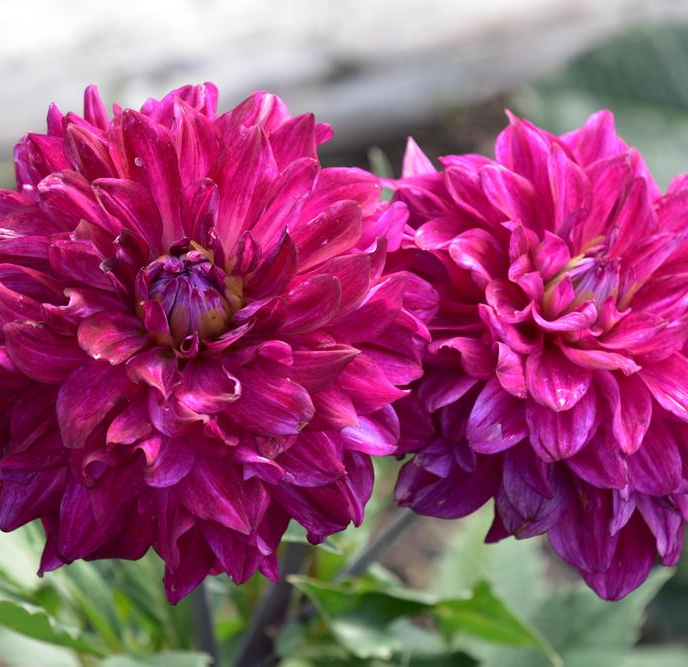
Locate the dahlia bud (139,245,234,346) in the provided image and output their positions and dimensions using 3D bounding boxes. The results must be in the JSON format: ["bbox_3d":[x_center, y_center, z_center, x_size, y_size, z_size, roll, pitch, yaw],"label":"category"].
[{"bbox_3d":[-0.045,-0.010,1.600,0.025,0.025,0.025,-2,56,2],"label":"dahlia bud"}]

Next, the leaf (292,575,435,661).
[{"bbox_3d":[0.005,0.085,1.670,0.045,0.021,0.030,-14,22,-38],"label":"leaf"}]

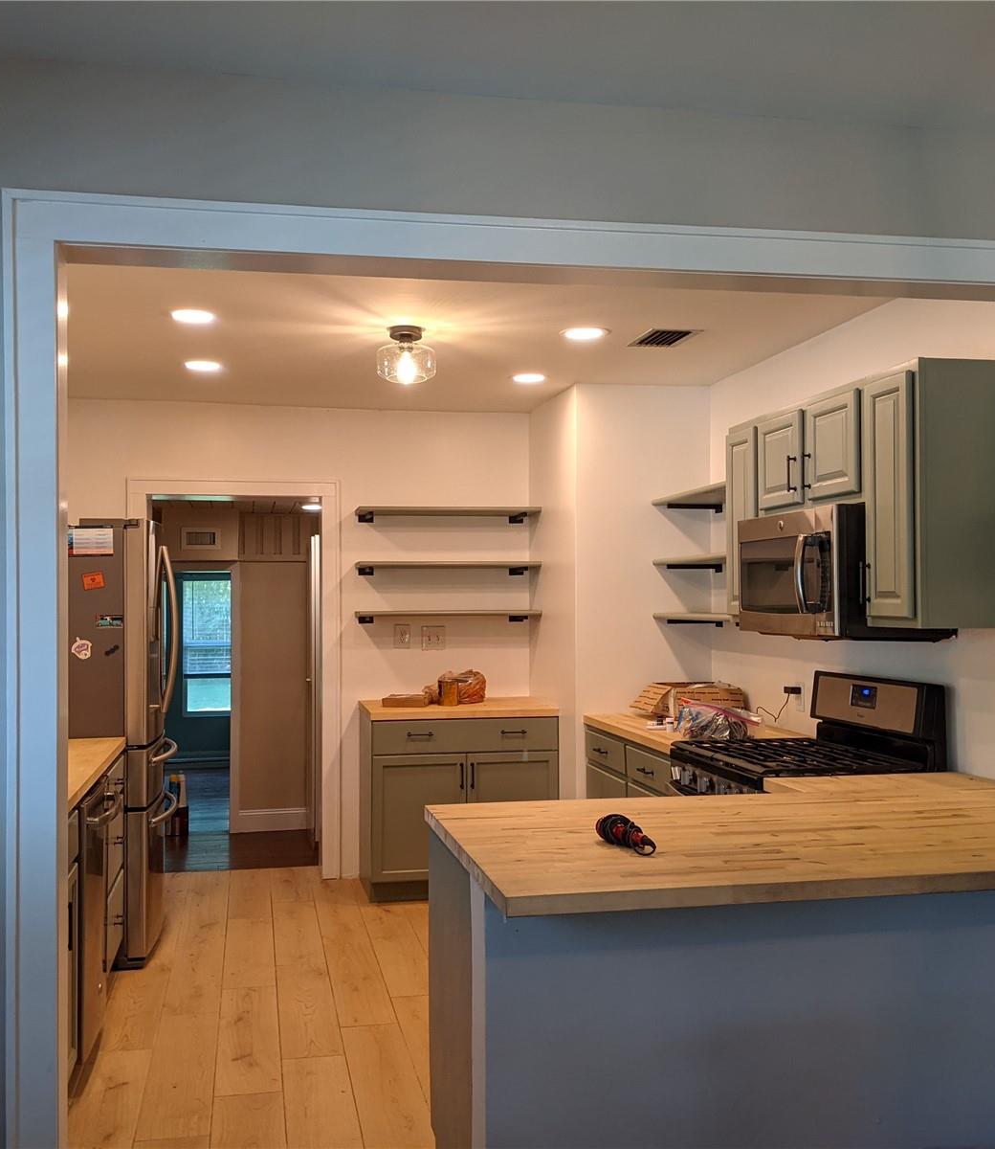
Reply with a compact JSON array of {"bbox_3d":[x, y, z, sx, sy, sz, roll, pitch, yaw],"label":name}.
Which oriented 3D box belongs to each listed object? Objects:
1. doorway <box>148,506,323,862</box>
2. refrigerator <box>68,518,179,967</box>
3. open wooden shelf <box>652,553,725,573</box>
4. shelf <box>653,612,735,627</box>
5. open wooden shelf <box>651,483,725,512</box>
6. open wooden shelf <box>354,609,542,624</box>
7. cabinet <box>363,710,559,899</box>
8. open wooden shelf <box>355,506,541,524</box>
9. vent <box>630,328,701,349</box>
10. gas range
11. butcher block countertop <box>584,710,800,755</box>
[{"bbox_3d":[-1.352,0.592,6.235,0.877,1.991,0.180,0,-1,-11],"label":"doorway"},{"bbox_3d":[-1.786,0.680,5.143,0.797,1.785,0.913,0,-1,-11],"label":"refrigerator"},{"bbox_3d":[0.970,-0.048,5.182,0.293,0.061,0.943,0,-1,-12],"label":"open wooden shelf"},{"bbox_3d":[0.972,0.204,5.177,0.293,0.062,0.943,0,-1,-12],"label":"shelf"},{"bbox_3d":[0.968,-0.323,5.188,0.293,0.061,0.943,0,-1,-12],"label":"open wooden shelf"},{"bbox_3d":[-0.258,0.227,6.296,0.951,0.063,0.303,0,-1,-12],"label":"open wooden shelf"},{"bbox_3d":[-0.211,1.144,6.138,0.934,0.872,0.591,0,-1,-12],"label":"cabinet"},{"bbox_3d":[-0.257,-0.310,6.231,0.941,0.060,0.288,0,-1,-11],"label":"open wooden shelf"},{"bbox_3d":[0.659,-0.914,4.666,0.205,0.014,0.346,0,-1,-11],"label":"vent"},{"bbox_3d":[1.012,0.946,4.066,0.677,1.169,0.762,0,-1,-11],"label":"gas range"},{"bbox_3d":[0.842,0.668,5.052,0.642,0.038,1.209,0,-1,-11],"label":"butcher block countertop"}]

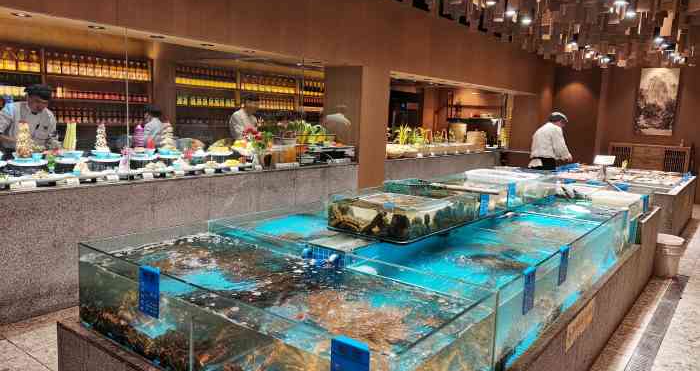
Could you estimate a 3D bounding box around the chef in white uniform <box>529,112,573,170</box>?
[{"bbox_3d":[3.059,-0.302,8.263,0.470,1.705,0.500,-1,8,-20],"label":"chef in white uniform"}]

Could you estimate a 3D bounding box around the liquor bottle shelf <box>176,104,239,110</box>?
[{"bbox_3d":[-2.053,-1.087,7.257,0.300,0.040,0.998,8,9,36],"label":"liquor bottle shelf"}]

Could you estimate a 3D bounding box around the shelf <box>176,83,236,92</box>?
[{"bbox_3d":[-2.050,-1.344,7.213,0.300,0.040,1.015,8,9,36],"label":"shelf"}]

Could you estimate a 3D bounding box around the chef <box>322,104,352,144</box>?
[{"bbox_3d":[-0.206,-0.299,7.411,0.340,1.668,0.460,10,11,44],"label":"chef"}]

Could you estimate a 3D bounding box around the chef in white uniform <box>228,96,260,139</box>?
[{"bbox_3d":[-1.303,-0.244,6.502,0.350,1.715,0.470,9,10,41],"label":"chef in white uniform"}]

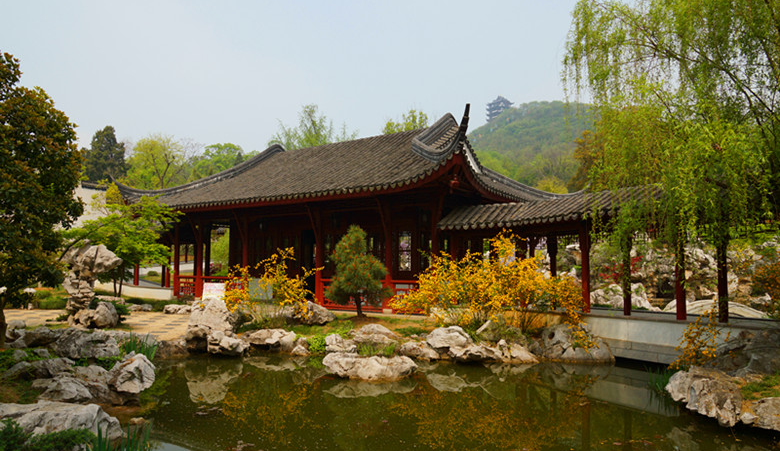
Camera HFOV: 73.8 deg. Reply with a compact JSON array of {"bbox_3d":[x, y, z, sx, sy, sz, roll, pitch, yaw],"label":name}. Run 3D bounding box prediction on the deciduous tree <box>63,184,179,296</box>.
[{"bbox_3d":[-11.927,0.934,23.000,5.000,5.000,4.500,0,-4,0],"label":"deciduous tree"}]

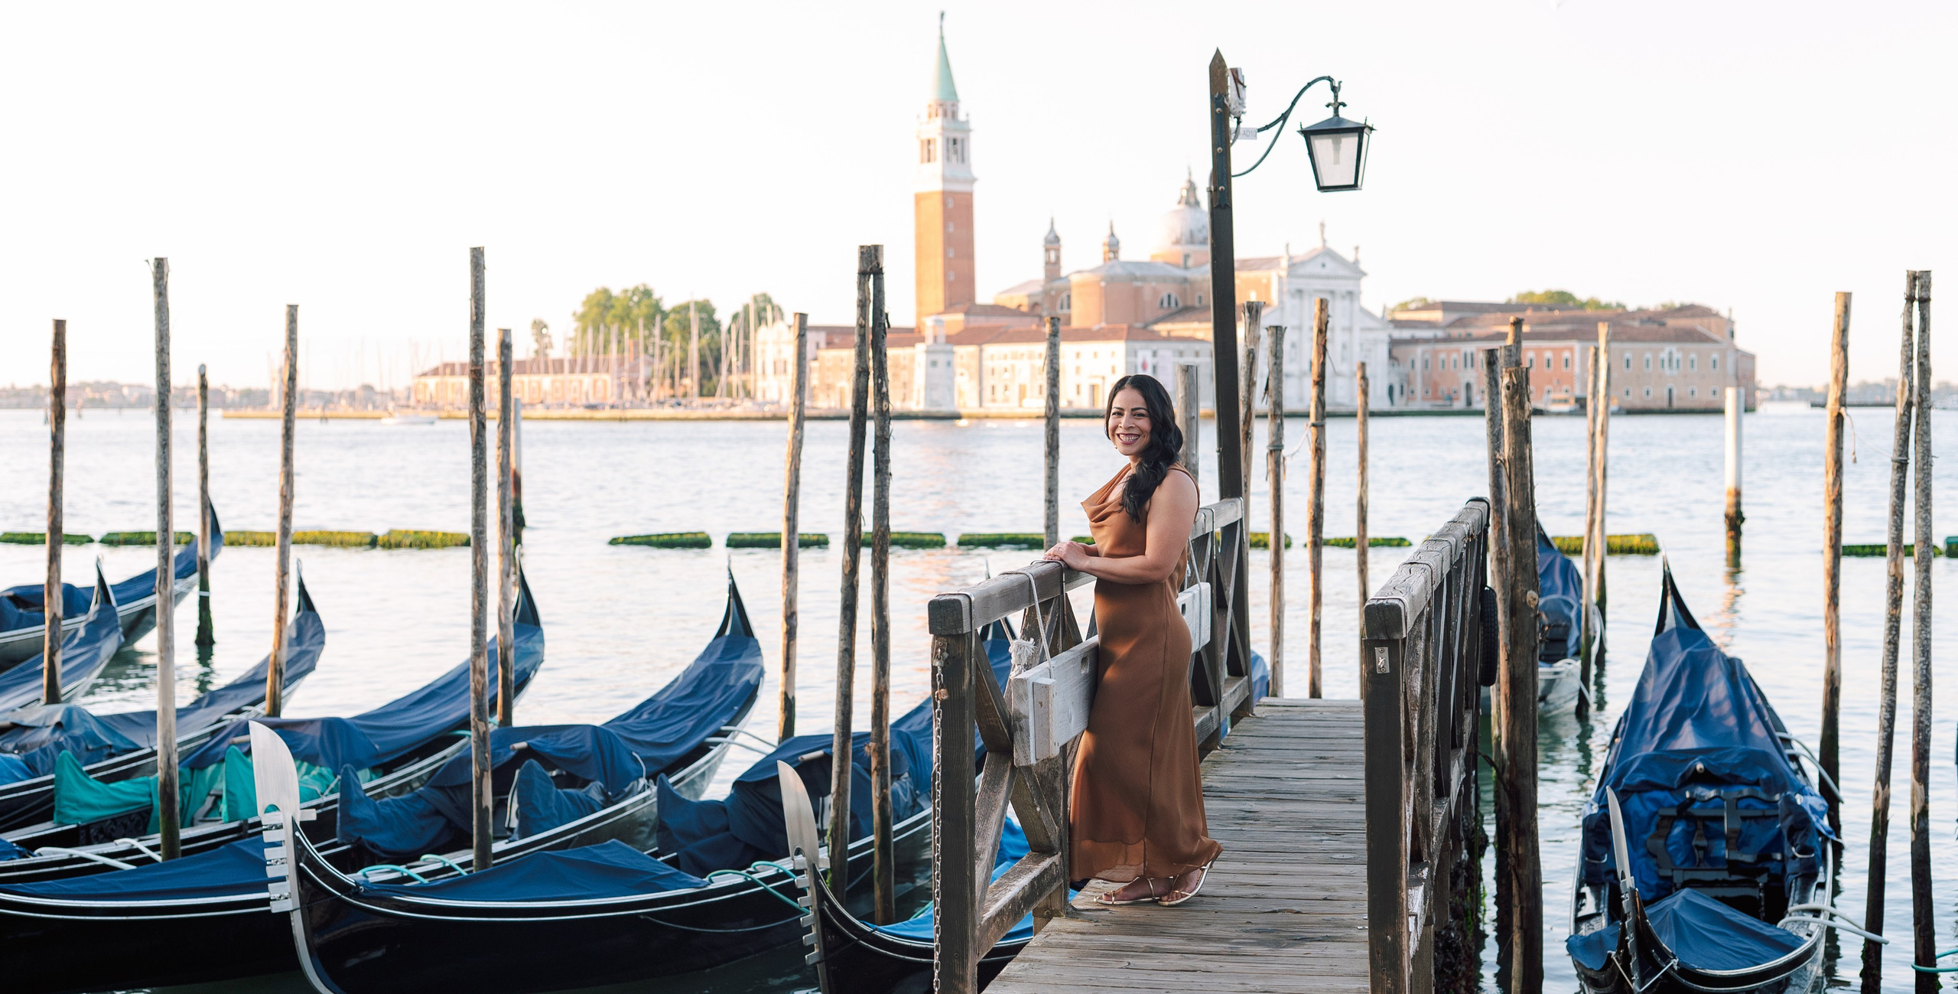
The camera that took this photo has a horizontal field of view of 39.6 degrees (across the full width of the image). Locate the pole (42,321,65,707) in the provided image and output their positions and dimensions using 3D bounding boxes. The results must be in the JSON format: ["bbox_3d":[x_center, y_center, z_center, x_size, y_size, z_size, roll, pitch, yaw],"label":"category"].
[{"bbox_3d":[-6.442,0.440,18.964,0.100,3.340,0.100,2,2,12],"label":"pole"}]

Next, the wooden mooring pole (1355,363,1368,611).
[{"bbox_3d":[3.456,0.460,24.451,0.090,3.324,0.090,-1,2,0],"label":"wooden mooring pole"}]

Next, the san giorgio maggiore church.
[{"bbox_3d":[17.238,-50.315,490.000,62.000,71.000,95.000,-2,3,-42],"label":"san giorgio maggiore church"}]

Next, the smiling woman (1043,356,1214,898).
[{"bbox_3d":[0.466,0.433,8.320,0.500,1.630,0.450,-1,2,-21],"label":"smiling woman"}]

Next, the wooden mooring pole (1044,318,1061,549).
[{"bbox_3d":[0.467,0.486,17.507,0.100,3.280,0.100,1,2,12],"label":"wooden mooring pole"}]

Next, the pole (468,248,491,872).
[{"bbox_3d":[-2.392,0.555,13.056,0.085,3.487,0.085,0,2,12],"label":"pole"}]

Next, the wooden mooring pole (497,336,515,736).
[{"bbox_3d":[-3.230,0.488,18.561,0.100,3.238,0.100,1,2,12],"label":"wooden mooring pole"}]

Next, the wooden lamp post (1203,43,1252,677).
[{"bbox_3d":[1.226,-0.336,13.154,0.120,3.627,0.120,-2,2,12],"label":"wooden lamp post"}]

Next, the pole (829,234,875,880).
[{"bbox_3d":[-0.600,0.579,12.555,0.088,3.461,0.088,3,2,12],"label":"pole"}]

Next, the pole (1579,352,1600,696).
[{"bbox_3d":[5.744,0.324,25.648,0.090,3.487,0.090,1,2,0],"label":"pole"}]

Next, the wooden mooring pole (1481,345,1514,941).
[{"bbox_3d":[2.418,0.809,12.495,0.085,2.974,0.085,-2,2,12],"label":"wooden mooring pole"}]

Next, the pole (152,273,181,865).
[{"bbox_3d":[-4.459,0.598,14.940,0.092,3.801,0.092,0,2,0],"label":"pole"}]

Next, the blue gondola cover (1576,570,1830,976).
[{"bbox_3d":[4.130,1.453,15.500,1.400,1.150,9.100,0,2,15],"label":"blue gondola cover"}]

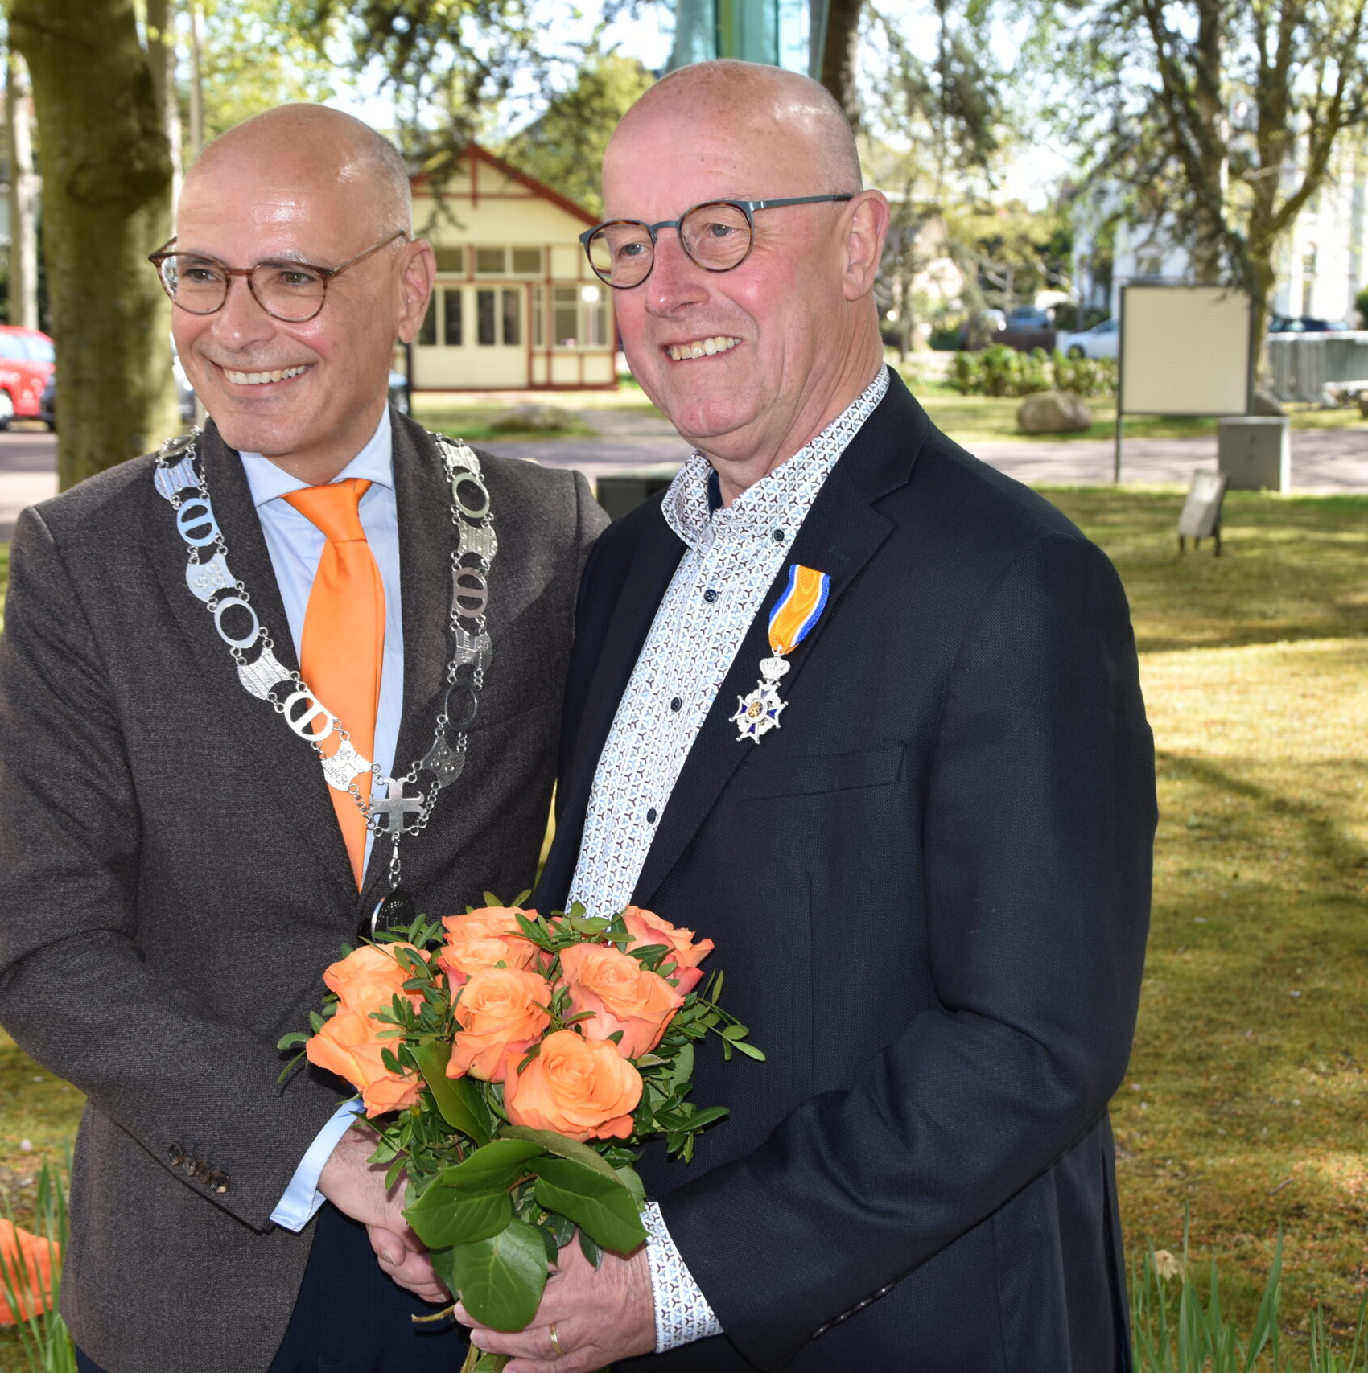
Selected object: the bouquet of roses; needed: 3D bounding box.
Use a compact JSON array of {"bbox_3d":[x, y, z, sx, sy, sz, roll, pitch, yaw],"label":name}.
[{"bbox_3d":[-0.095,0.291,1.680,0.280,0.280,0.240,0,30,0],"label":"bouquet of roses"}]

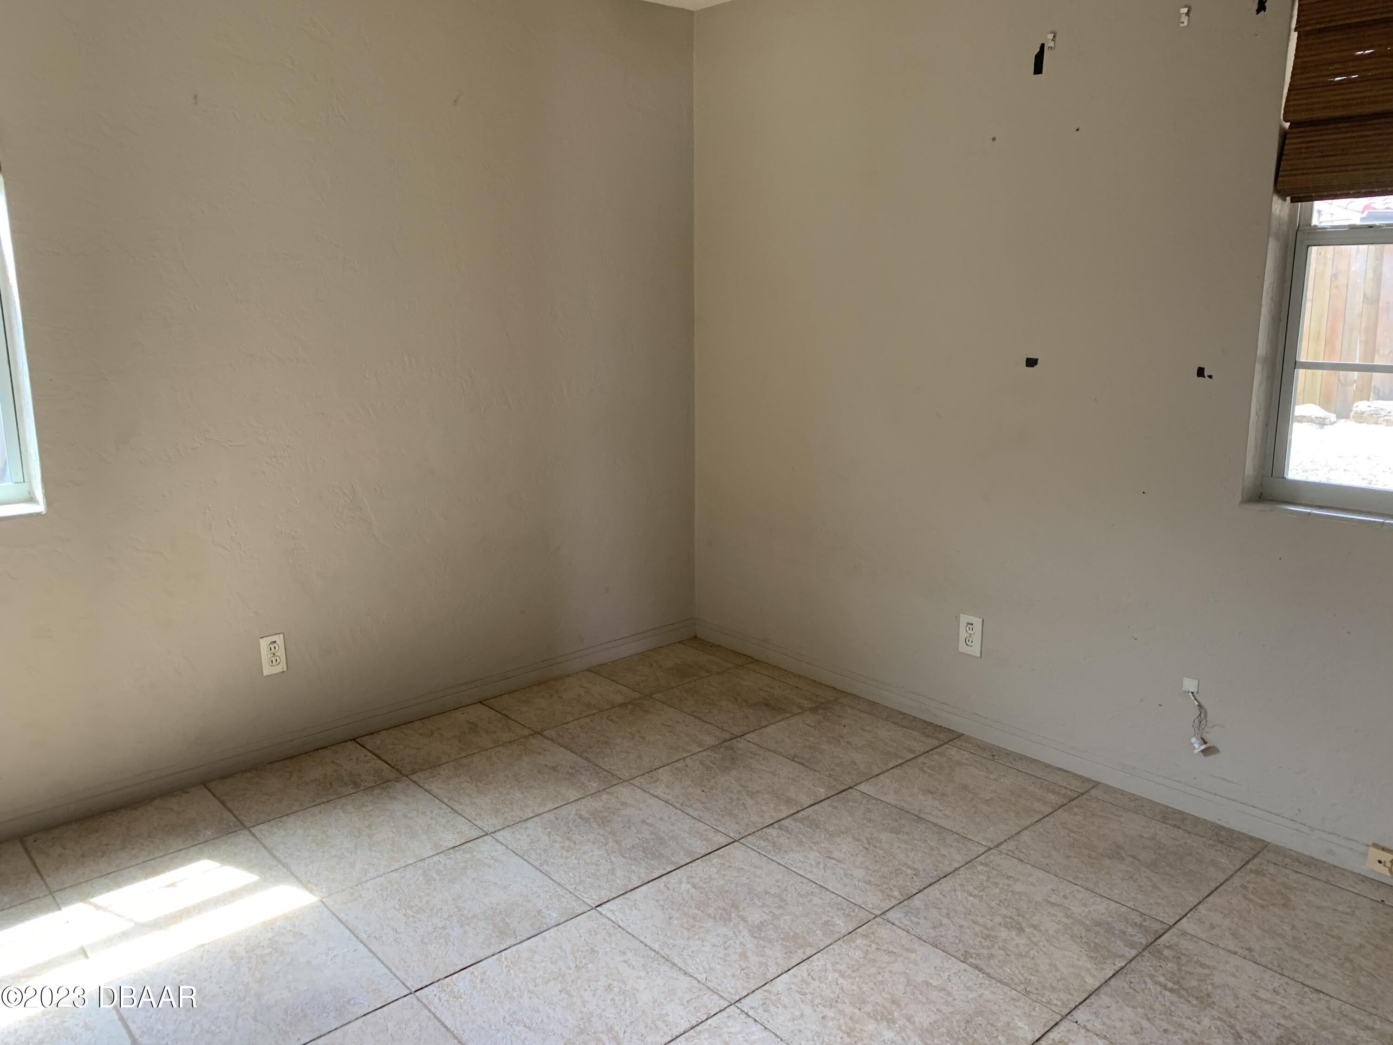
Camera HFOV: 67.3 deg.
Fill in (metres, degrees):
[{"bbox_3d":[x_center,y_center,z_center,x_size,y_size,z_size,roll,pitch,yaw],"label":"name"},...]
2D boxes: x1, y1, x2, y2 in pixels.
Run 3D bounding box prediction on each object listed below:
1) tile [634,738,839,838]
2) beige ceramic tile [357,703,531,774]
[{"bbox_3d":[0.123,0.756,3.008,0.455,0.010,0.460,-11,16,-41],"label":"tile"},{"bbox_3d":[-0.797,0.686,3.341,0.451,0.010,0.351,-11,16,-41],"label":"beige ceramic tile"}]

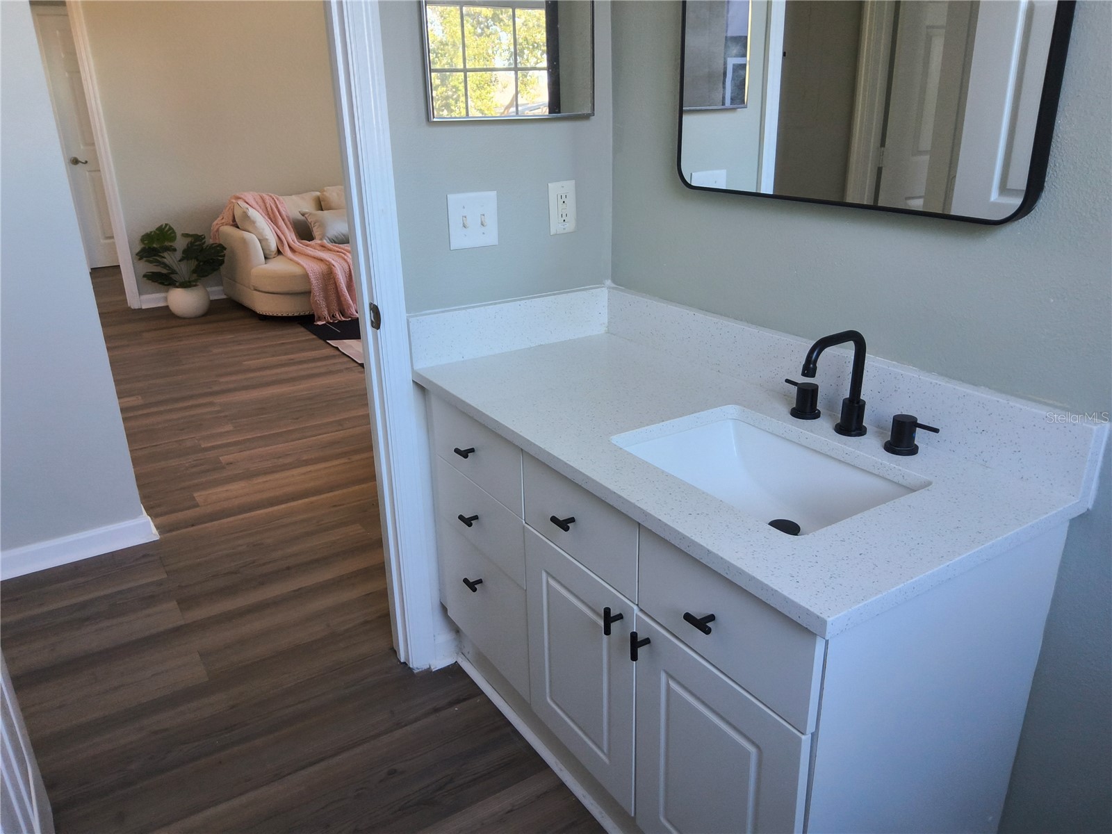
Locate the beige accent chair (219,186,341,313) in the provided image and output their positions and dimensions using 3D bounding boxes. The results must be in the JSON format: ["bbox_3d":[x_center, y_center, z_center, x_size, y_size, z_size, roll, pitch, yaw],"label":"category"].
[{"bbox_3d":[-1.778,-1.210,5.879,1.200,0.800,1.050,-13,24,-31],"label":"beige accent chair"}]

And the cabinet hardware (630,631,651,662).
[{"bbox_3d":[0.126,0.341,1.202,0.034,0.051,0.012,-13,24,-31],"label":"cabinet hardware"}]

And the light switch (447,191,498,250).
[{"bbox_3d":[-0.182,-0.438,1.794,0.120,0.119,0.016,-14,24,-29],"label":"light switch"}]

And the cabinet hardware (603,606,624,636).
[{"bbox_3d":[0.089,0.317,1.253,0.034,0.051,0.012,-13,24,-31],"label":"cabinet hardware"}]

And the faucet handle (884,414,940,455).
[{"bbox_3d":[0.577,0.033,1.302,0.054,0.056,0.086,-14,24,-29],"label":"faucet handle"}]

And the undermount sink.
[{"bbox_3d":[0.333,0.156,1.333,0.316,0.155,0.444,-13,24,-31],"label":"undermount sink"}]

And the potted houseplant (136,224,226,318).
[{"bbox_3d":[-2.599,-1.026,5.631,0.580,0.640,0.510,-13,24,-31],"label":"potted houseplant"}]

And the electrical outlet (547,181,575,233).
[{"bbox_3d":[0.017,-0.496,1.909,0.074,0.119,0.009,-14,24,-29],"label":"electrical outlet"}]

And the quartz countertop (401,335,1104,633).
[{"bbox_3d":[0.220,0.014,1.478,0.554,0.025,1.144,-13,24,-31],"label":"quartz countertop"}]

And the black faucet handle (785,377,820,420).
[{"bbox_3d":[0.453,-0.035,1.488,0.054,0.056,0.084,-14,24,-29],"label":"black faucet handle"}]

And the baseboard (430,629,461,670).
[{"bbox_3d":[-0.288,0.607,2.096,0.068,0.098,0.020,-14,24,-29],"label":"baseboard"}]

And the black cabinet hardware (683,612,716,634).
[{"bbox_3d":[0.198,0.273,1.074,0.030,0.011,0.048,-14,24,-29],"label":"black cabinet hardware"}]

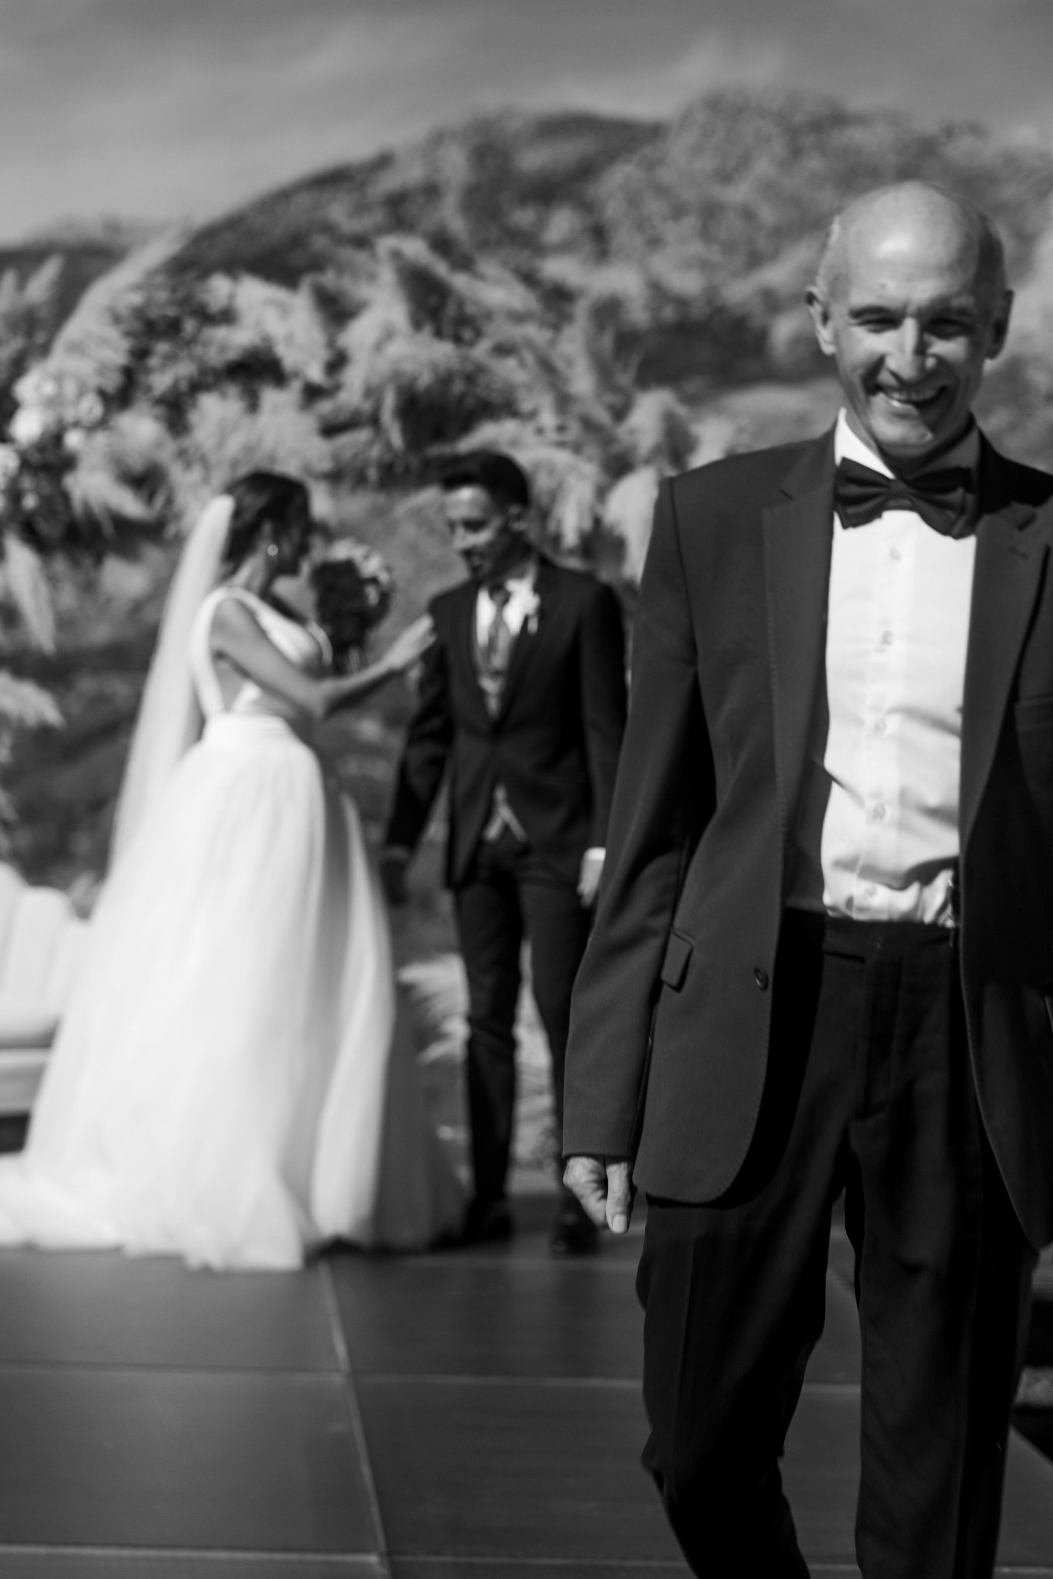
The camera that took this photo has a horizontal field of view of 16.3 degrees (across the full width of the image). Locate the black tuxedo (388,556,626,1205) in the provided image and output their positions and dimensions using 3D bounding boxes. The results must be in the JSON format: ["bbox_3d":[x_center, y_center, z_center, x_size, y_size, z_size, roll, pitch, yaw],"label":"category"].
[{"bbox_3d":[-0.041,0.201,8.150,0.530,1.430,0.330,1,2,26],"label":"black tuxedo"}]

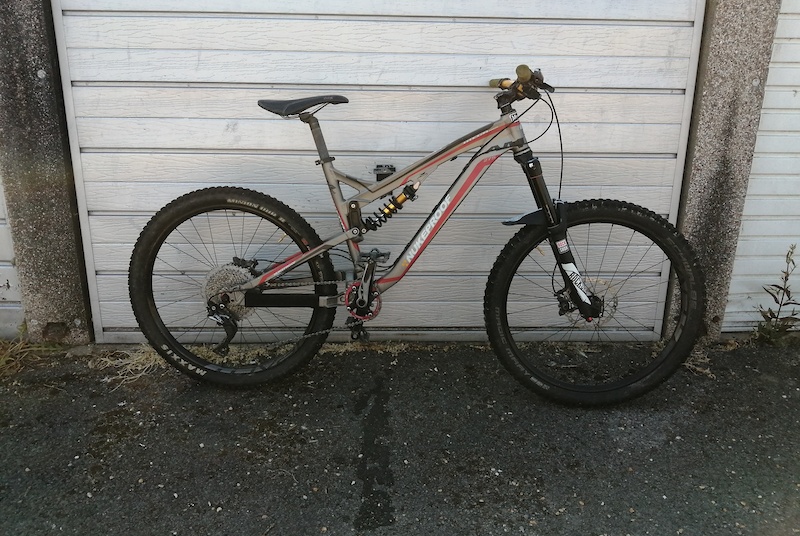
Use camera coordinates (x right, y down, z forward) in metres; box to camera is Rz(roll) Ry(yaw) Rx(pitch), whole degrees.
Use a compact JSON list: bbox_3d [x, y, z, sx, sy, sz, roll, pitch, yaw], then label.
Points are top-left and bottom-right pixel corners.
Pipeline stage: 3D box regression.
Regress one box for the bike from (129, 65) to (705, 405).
[{"bbox_3d":[0.040,-0.075,1.930,1.895,1.070,0.770,2,15,3],"label":"bike"}]

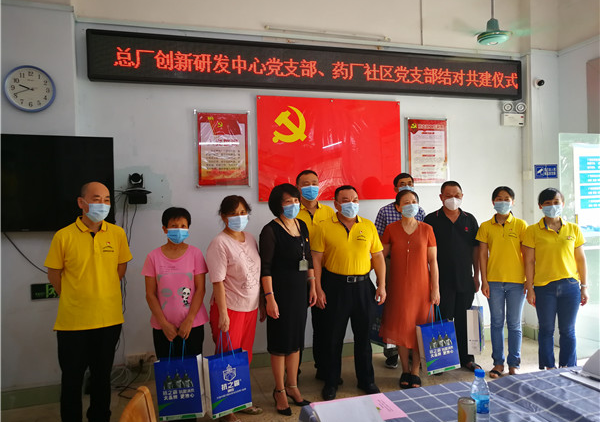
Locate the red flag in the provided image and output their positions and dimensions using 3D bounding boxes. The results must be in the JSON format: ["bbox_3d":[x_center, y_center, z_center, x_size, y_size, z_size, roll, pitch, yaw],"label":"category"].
[{"bbox_3d":[0.312,-0.587,4.500,1.450,0.980,0.020,-1,0,-15],"label":"red flag"}]

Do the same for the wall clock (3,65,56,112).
[{"bbox_3d":[-2.029,-0.918,3.533,0.345,0.347,0.045,-1,1,-15],"label":"wall clock"}]

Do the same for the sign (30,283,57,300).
[{"bbox_3d":[-1.858,0.605,3.524,0.300,0.117,0.025,-1,0,-15],"label":"sign"}]

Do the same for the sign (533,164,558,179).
[{"bbox_3d":[2.641,-0.418,5.014,0.297,0.148,0.008,-4,1,-15],"label":"sign"}]

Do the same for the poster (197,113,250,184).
[{"bbox_3d":[-0.689,-0.556,4.231,0.464,0.664,0.020,-1,0,-15],"label":"poster"}]

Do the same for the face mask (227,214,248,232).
[{"bbox_3d":[-0.416,0.086,3.180,0.137,0.111,0.080,-1,0,-31],"label":"face mask"}]

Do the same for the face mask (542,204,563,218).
[{"bbox_3d":[2.069,0.006,3.830,0.152,0.112,0.085,-1,1,15],"label":"face mask"}]

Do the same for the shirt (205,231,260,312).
[{"bbox_3d":[-0.457,0.419,3.240,0.430,0.555,0.280,-2,1,-38],"label":"shirt"}]

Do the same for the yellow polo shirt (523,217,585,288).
[{"bbox_3d":[2.117,0.342,3.900,0.480,0.575,0.260,-1,1,18],"label":"yellow polo shirt"}]

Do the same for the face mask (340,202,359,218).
[{"bbox_3d":[0.387,-0.004,3.600,0.137,0.117,0.080,-1,0,-21],"label":"face mask"}]

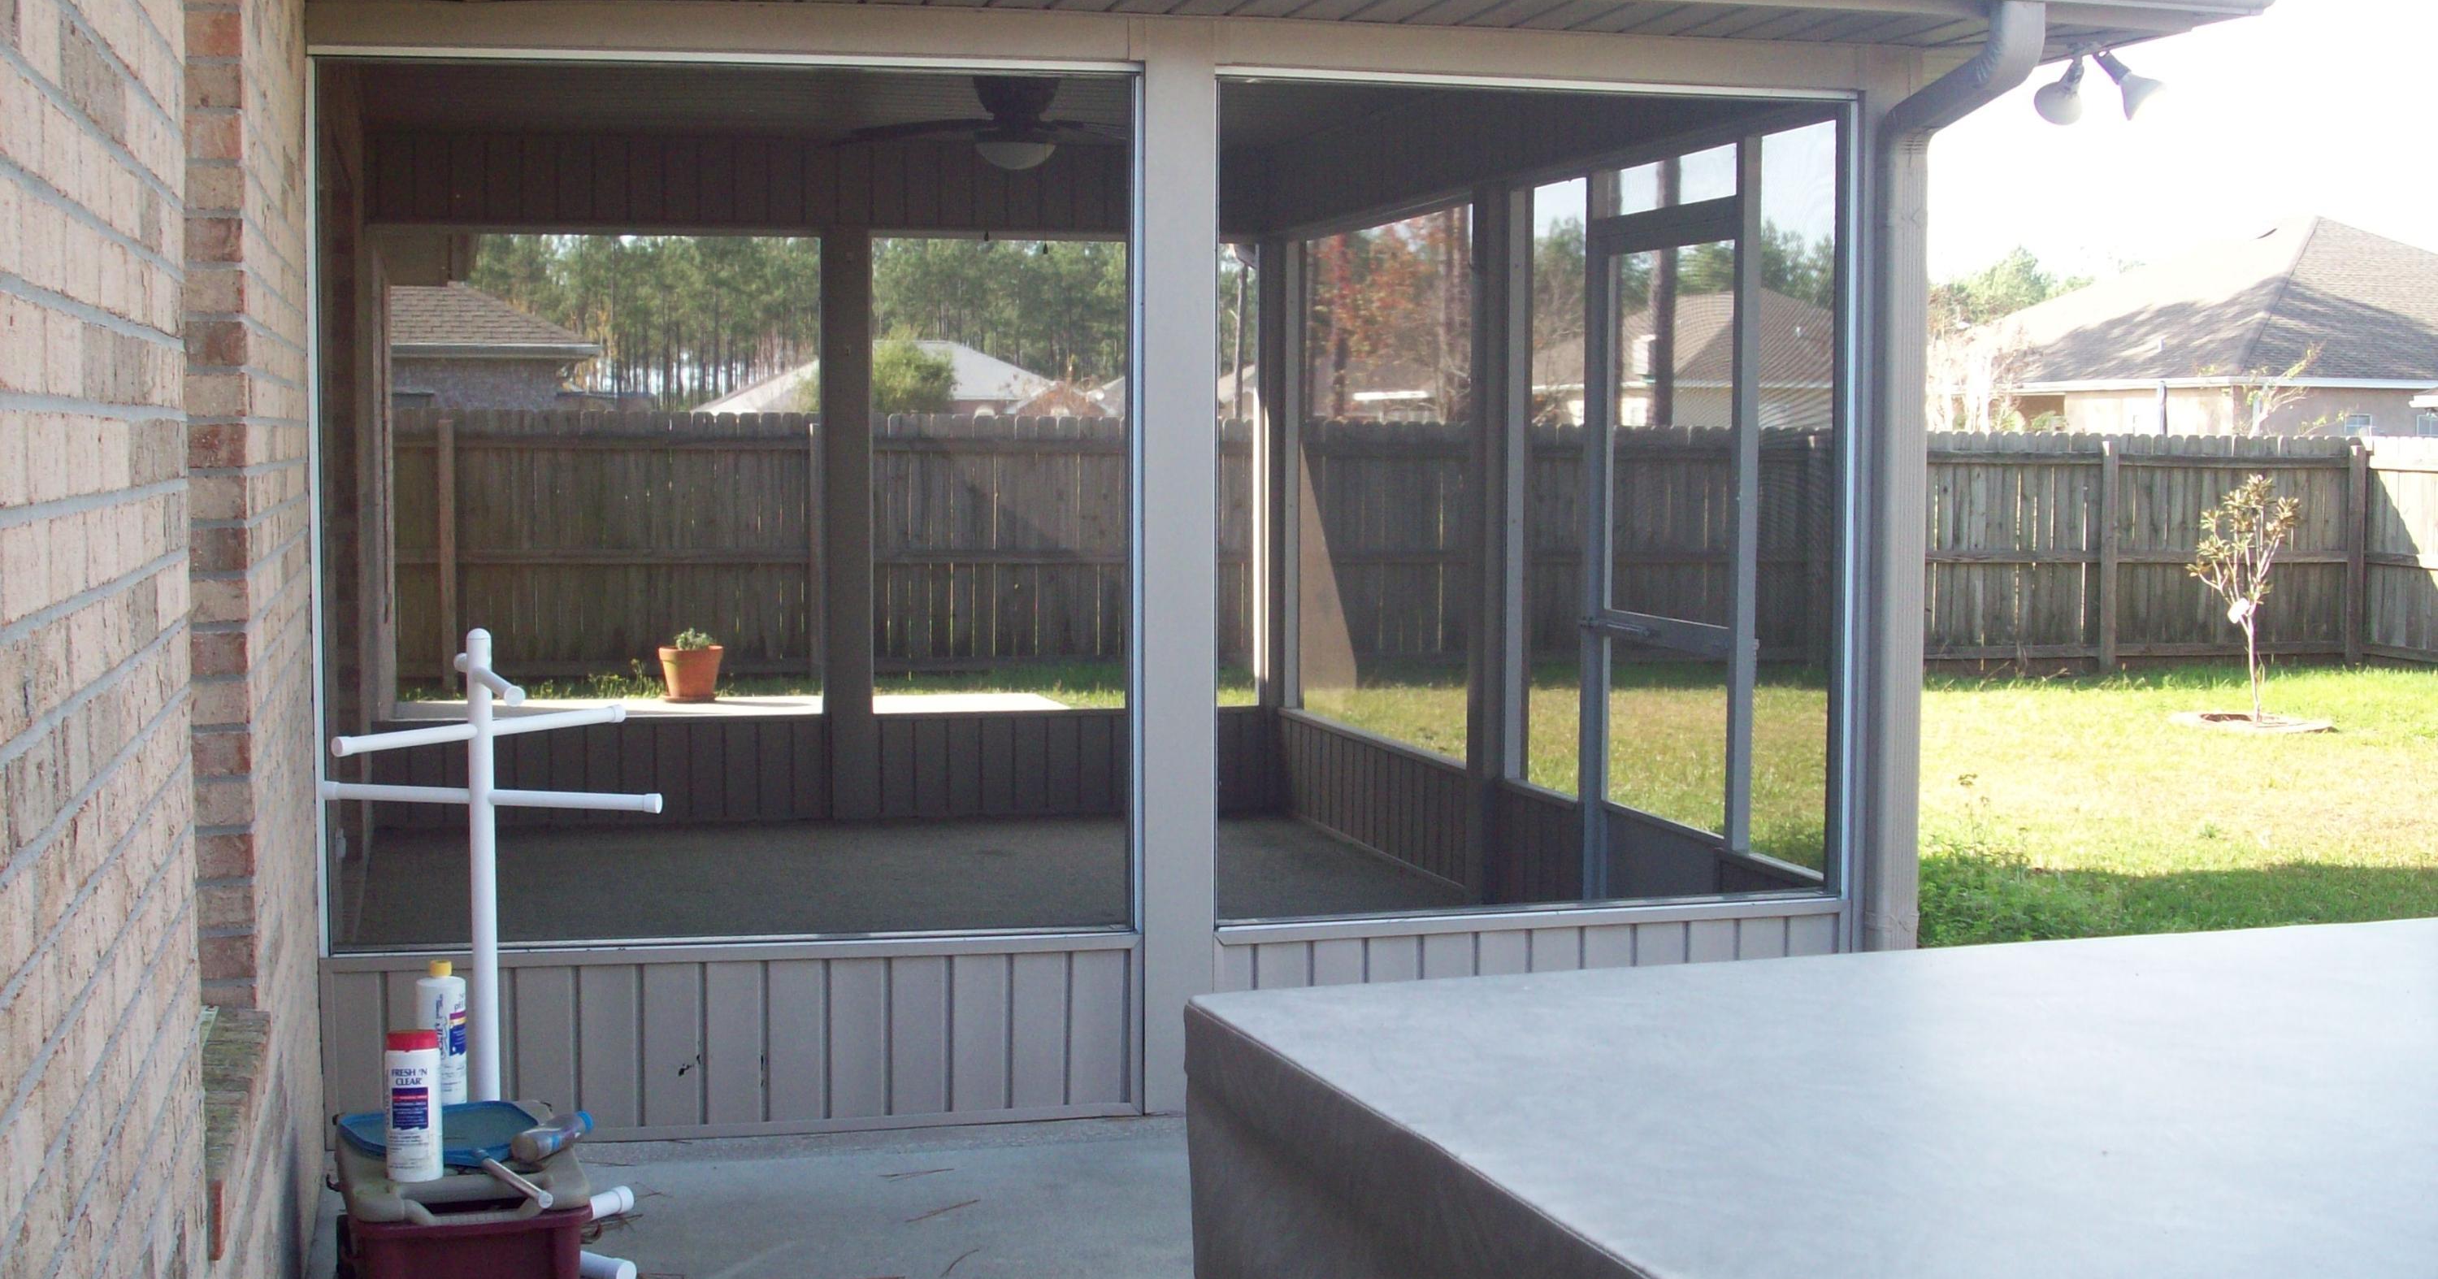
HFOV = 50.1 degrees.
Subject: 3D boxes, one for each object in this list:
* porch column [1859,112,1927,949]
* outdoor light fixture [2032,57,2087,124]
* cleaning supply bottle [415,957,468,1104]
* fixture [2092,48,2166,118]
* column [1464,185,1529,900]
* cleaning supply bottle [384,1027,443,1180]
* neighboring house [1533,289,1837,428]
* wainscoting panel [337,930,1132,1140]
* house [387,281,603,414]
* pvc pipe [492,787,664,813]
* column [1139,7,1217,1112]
[{"bbox_3d":[1.625,-0.158,6.305,0.160,2.400,0.155,-1,5,-14],"label":"porch column"},{"bbox_3d":[1.974,-1.290,6.117,0.115,0.165,0.130,-1,4,-10],"label":"outdoor light fixture"},{"bbox_3d":[-1.286,0.658,4.317,0.082,0.250,0.082,2,5,18],"label":"cleaning supply bottle"},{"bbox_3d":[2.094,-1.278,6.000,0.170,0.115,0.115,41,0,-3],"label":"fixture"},{"bbox_3d":[0.859,-0.288,7.938,0.150,2.200,0.150,-1,5,-17],"label":"column"},{"bbox_3d":[-1.281,0.745,4.150,0.089,0.237,0.087,-1,4,-9],"label":"cleaning supply bottle"},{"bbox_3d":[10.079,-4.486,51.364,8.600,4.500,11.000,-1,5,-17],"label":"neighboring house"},{"bbox_3d":[-0.996,0.834,5.455,1.680,0.390,0.070,-1,5,-12],"label":"wainscoting panel"},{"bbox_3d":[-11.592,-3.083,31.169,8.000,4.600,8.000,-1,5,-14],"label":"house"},{"bbox_3d":[-1.189,0.298,4.783,0.345,0.032,0.032,1,5,17],"label":"pvc pipe"},{"bbox_3d":[-0.095,-0.145,5.881,0.165,2.440,0.160,-1,5,-14],"label":"column"}]

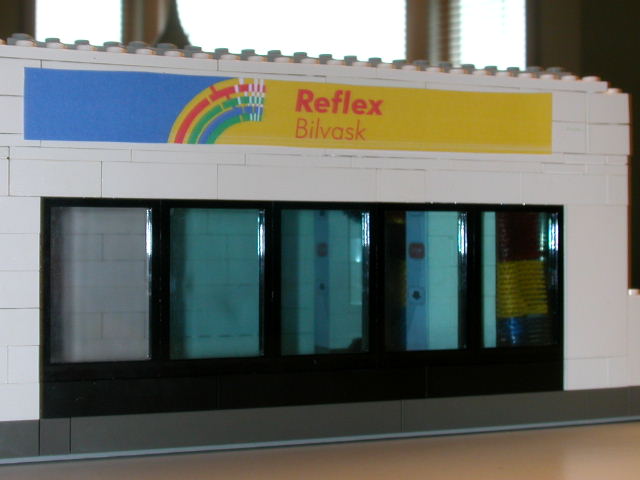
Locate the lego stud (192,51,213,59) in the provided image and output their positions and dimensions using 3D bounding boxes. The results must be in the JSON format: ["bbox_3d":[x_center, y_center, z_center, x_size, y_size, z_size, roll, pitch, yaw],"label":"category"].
[{"bbox_3d":[-0.033,-0.051,0.327,0.005,0.002,0.005,0,0,-22],"label":"lego stud"}]

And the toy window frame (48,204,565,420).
[{"bbox_3d":[0.000,0.018,0.340,0.160,0.058,0.008,0,0,-22],"label":"toy window frame"}]

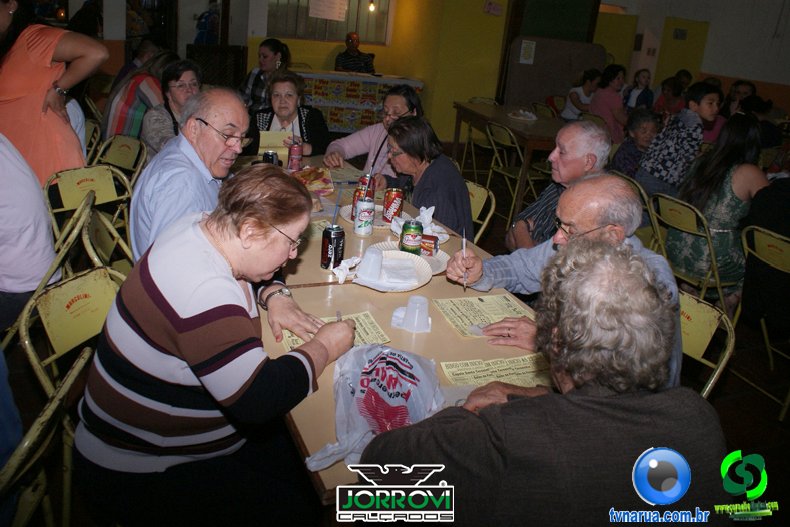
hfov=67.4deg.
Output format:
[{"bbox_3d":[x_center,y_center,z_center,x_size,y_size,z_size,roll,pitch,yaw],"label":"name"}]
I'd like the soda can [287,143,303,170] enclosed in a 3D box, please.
[{"bbox_3d":[-0.475,-0.508,2.849,0.066,0.122,0.066,7,21,0],"label":"soda can"}]

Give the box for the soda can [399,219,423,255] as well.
[{"bbox_3d":[0.057,-0.079,1.885,0.066,0.122,0.066,5,21,0],"label":"soda can"}]

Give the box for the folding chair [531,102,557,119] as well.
[{"bbox_3d":[1.906,-1.549,7.348,0.460,0.785,0.410,-5,24,-28],"label":"folding chair"}]

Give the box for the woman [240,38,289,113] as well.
[{"bbox_3d":[-0.993,-1.004,4.473,0.620,1.290,0.500,-6,24,-26],"label":"woman"}]

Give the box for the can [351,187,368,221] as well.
[{"bbox_3d":[-0.120,-0.213,2.165,0.066,0.122,0.066,6,21,-2],"label":"can"}]

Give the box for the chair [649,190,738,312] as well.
[{"bbox_3d":[1.531,0.048,3.054,0.460,0.790,0.400,-4,23,-22],"label":"chair"}]

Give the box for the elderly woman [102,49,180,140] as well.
[{"bbox_3d":[-1.554,-0.763,3.930,0.640,1.220,0.460,-4,23,-22],"label":"elderly woman"}]

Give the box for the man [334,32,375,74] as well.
[{"bbox_3d":[-0.519,-2.029,7.066,0.500,1.360,0.600,4,22,-3],"label":"man"}]

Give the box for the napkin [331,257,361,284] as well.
[{"bbox_3d":[-0.139,0.021,1.678,0.075,0.045,0.090,-11,26,-34],"label":"napkin"}]

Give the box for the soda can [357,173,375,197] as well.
[{"bbox_3d":[-0.113,-0.293,2.397,0.066,0.122,0.066,6,21,-2],"label":"soda can"}]

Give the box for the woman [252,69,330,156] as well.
[{"bbox_3d":[-0.563,-0.484,3.407,0.520,1.170,0.650,-1,22,-13],"label":"woman"}]

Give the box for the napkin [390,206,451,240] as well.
[{"bbox_3d":[0.090,-0.136,2.086,0.130,0.075,0.190,-2,23,-17],"label":"napkin"}]

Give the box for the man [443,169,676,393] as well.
[{"bbox_3d":[0.438,0.288,1.712,0.680,1.130,0.540,-2,23,-17],"label":"man"}]

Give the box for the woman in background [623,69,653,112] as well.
[{"bbox_3d":[2.403,-1.333,6.163,0.440,1.280,0.600,10,22,14],"label":"woman in background"}]

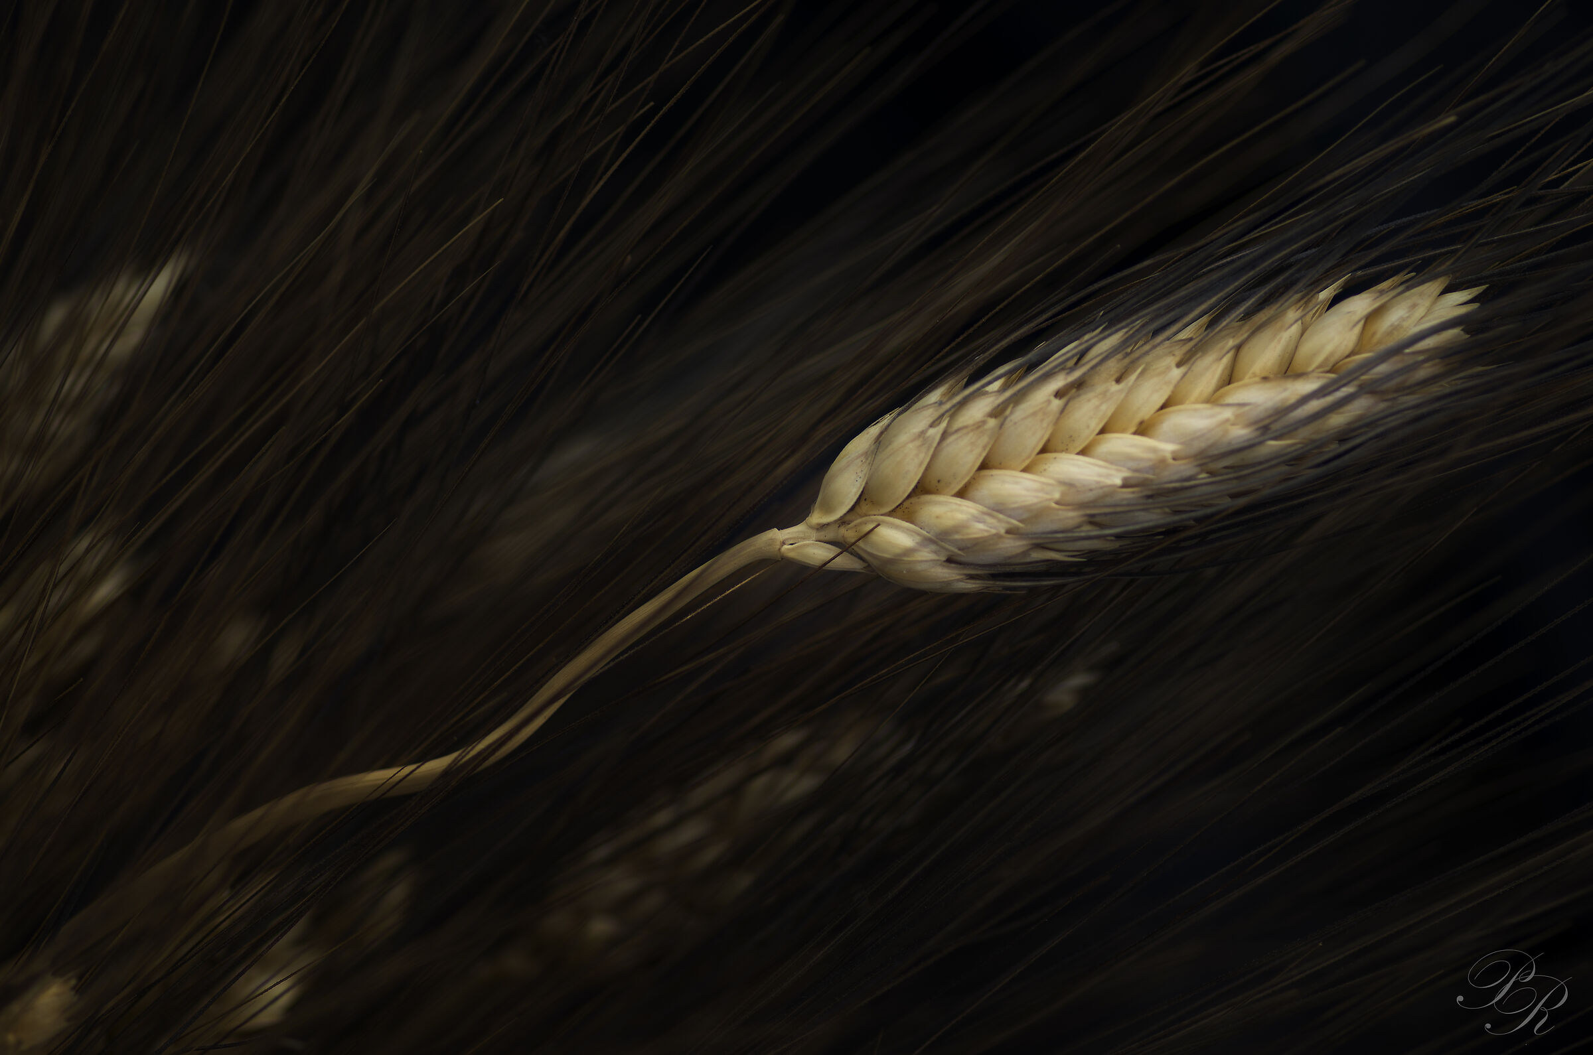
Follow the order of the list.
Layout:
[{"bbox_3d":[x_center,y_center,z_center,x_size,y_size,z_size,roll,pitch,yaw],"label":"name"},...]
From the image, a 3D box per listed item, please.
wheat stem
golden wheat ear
[{"bbox_3d":[-0.033,0.020,0.585,0.078,0.007,0.005,-30,0,12],"label":"wheat stem"},{"bbox_3d":[0.029,-0.009,0.575,0.064,0.017,0.015,-19,0,4],"label":"golden wheat ear"}]

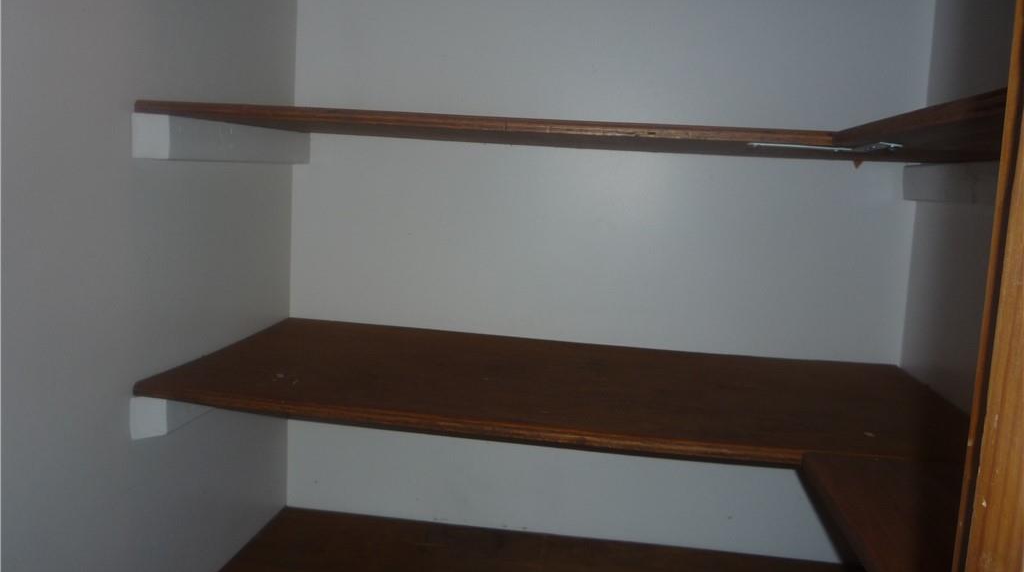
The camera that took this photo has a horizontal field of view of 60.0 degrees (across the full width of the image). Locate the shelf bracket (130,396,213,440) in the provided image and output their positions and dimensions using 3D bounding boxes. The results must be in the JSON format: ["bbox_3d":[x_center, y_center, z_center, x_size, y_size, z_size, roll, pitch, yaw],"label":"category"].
[{"bbox_3d":[-0.354,0.113,1.138,0.028,0.043,0.440,4,7,7],"label":"shelf bracket"}]

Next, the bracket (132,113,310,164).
[{"bbox_3d":[-0.339,-0.176,1.102,0.025,0.045,0.436,4,7,7],"label":"bracket"}]

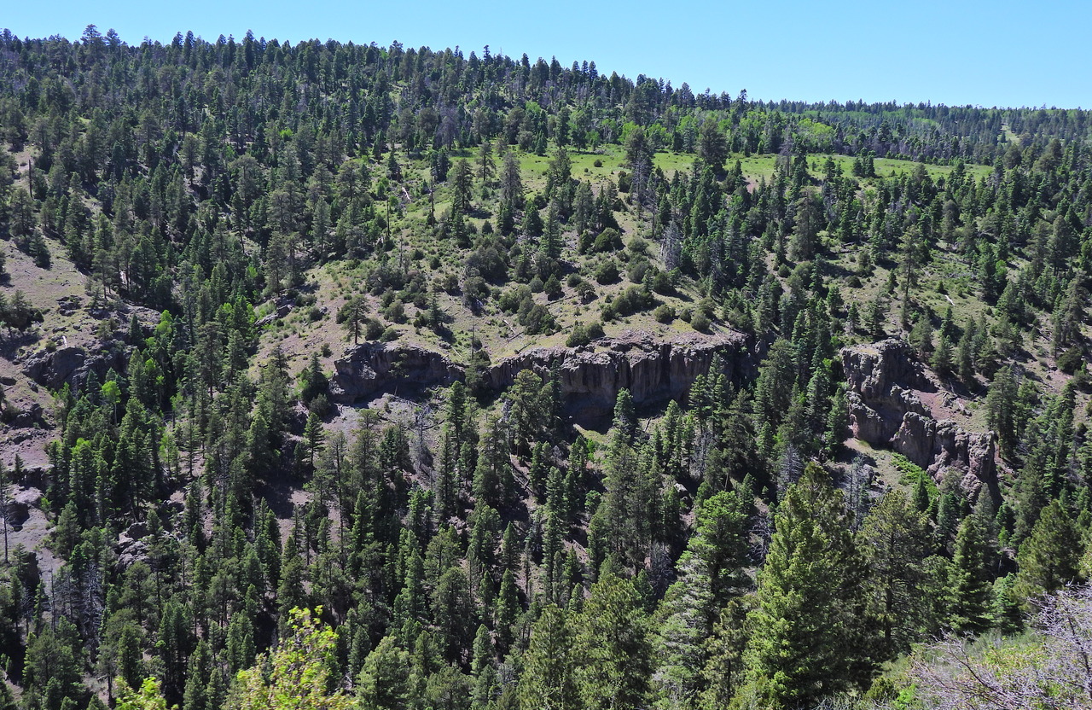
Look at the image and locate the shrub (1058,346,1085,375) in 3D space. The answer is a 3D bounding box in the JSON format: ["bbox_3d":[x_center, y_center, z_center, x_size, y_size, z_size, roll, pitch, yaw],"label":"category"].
[{"bbox_3d":[85.170,0.830,205.000,4.160,4.520,3.950,3,9,23],"label":"shrub"}]

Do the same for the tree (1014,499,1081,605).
[{"bbox_3d":[31.880,13.120,80.000,4.220,8.130,4.010,3,9,22],"label":"tree"}]

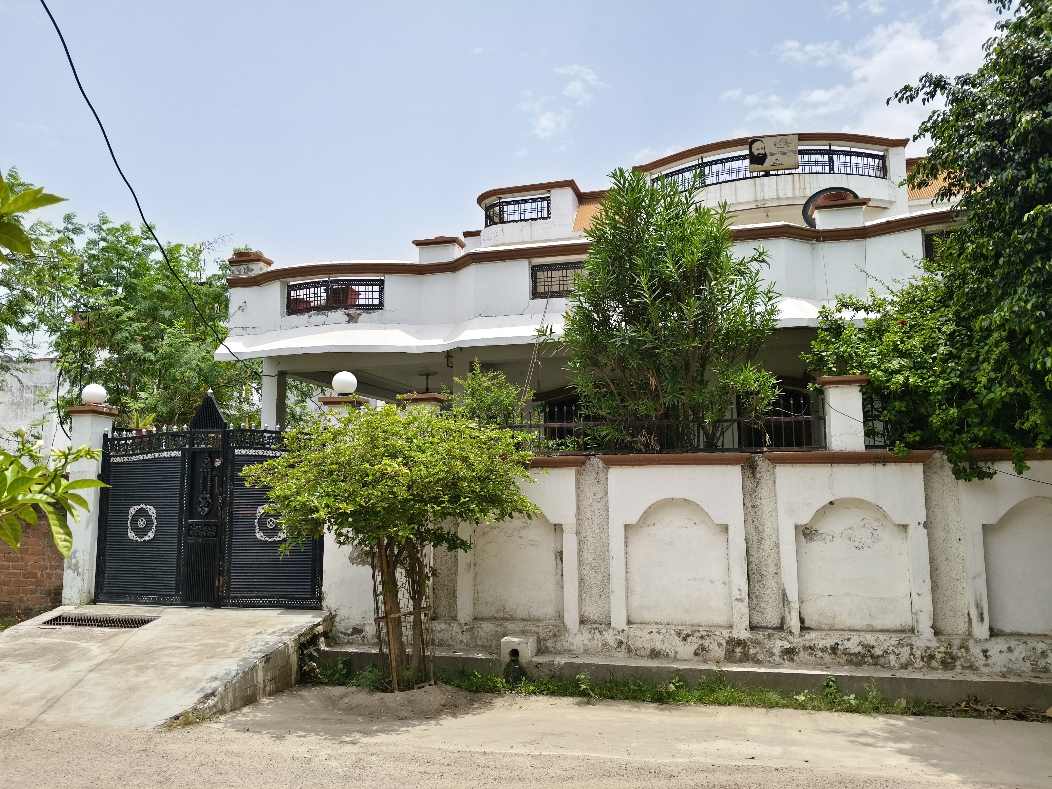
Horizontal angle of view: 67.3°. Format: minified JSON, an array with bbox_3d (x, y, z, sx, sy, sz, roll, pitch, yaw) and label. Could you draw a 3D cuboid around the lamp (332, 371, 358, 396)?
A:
[{"bbox_3d":[-1.795,-0.108,7.836,0.240,0.240,0.240,-2,-6,12],"label":"lamp"}]

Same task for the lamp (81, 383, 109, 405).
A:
[{"bbox_3d":[-4.621,-0.004,8.466,0.240,0.240,0.240,-2,-6,12],"label":"lamp"}]

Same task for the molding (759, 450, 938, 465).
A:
[{"bbox_3d":[2.699,0.537,6.664,1.331,0.105,0.150,-2,-6,12],"label":"molding"}]

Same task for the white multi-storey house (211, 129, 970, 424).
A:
[{"bbox_3d":[1.642,-0.862,17.074,12.748,7.547,9.100,-2,-6,12],"label":"white multi-storey house"}]

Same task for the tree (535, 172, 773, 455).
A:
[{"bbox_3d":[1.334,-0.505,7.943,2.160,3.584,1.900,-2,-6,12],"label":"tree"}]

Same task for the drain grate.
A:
[{"bbox_3d":[-4.032,2.160,7.490,1.088,0.040,0.318,-2,3,12],"label":"drain grate"}]

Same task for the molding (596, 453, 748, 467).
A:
[{"bbox_3d":[1.309,0.576,6.965,1.297,0.110,0.150,-2,-6,12],"label":"molding"}]

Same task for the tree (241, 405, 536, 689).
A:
[{"bbox_3d":[-1.172,1.290,6.837,2.456,2.367,2.100,-2,-6,12],"label":"tree"}]

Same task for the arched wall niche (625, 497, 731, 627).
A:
[{"bbox_3d":[1.329,1.463,6.918,0.889,1.100,0.110,-2,-6,12],"label":"arched wall niche"}]

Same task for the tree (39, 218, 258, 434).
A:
[{"bbox_3d":[-7.372,-0.454,15.663,4.396,6.409,4.000,-2,-6,12],"label":"tree"}]

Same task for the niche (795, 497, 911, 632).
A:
[{"bbox_3d":[2.735,1.417,6.614,0.895,1.100,0.110,-2,-6,12],"label":"niche"}]

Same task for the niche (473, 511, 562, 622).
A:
[{"bbox_3d":[-0.060,1.509,7.218,0.834,1.100,0.110,-2,-6,12],"label":"niche"}]

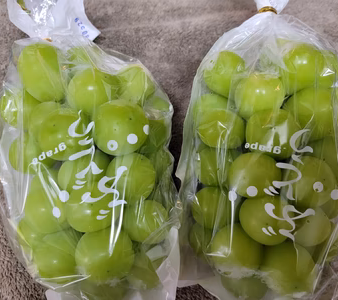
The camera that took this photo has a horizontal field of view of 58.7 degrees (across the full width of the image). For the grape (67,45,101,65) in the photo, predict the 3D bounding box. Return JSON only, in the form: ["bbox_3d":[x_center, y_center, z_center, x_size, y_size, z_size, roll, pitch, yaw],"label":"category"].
[{"bbox_3d":[-0.061,-0.063,0.215,0.026,0.026,0.028,0,70,0],"label":"grape"}]

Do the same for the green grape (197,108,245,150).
[{"bbox_3d":[0.033,-0.013,0.188,0.029,0.029,0.026,0,70,0],"label":"green grape"}]

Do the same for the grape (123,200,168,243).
[{"bbox_3d":[-0.015,0.045,0.190,0.028,0.029,0.028,0,70,0],"label":"grape"}]

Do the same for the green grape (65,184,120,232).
[{"bbox_3d":[-0.043,0.032,0.169,0.030,0.029,0.029,0,70,0],"label":"green grape"}]

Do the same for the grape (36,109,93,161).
[{"bbox_3d":[-0.061,-0.009,0.175,0.032,0.031,0.030,0,70,0],"label":"grape"}]

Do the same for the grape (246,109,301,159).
[{"bbox_3d":[0.060,-0.009,0.175,0.030,0.030,0.029,0,67,0],"label":"grape"}]

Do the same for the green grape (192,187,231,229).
[{"bbox_3d":[0.029,0.038,0.197,0.029,0.029,0.029,0,67,0],"label":"green grape"}]

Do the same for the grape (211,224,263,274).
[{"bbox_3d":[0.040,0.058,0.175,0.030,0.030,0.029,0,70,0],"label":"grape"}]

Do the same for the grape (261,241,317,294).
[{"bbox_3d":[0.067,0.066,0.168,0.030,0.030,0.030,0,70,0],"label":"grape"}]

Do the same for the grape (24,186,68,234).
[{"bbox_3d":[-0.072,0.034,0.178,0.028,0.029,0.030,0,70,0],"label":"grape"}]

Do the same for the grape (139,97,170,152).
[{"bbox_3d":[-0.012,-0.018,0.208,0.028,0.029,0.036,0,70,0],"label":"grape"}]

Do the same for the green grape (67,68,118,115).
[{"bbox_3d":[-0.050,-0.036,0.187,0.028,0.029,0.030,0,67,0],"label":"green grape"}]

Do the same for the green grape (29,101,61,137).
[{"bbox_3d":[-0.077,-0.017,0.195,0.029,0.029,0.029,0,67,0],"label":"green grape"}]

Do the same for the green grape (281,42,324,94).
[{"bbox_3d":[0.084,-0.050,0.187,0.027,0.029,0.030,0,67,0],"label":"green grape"}]

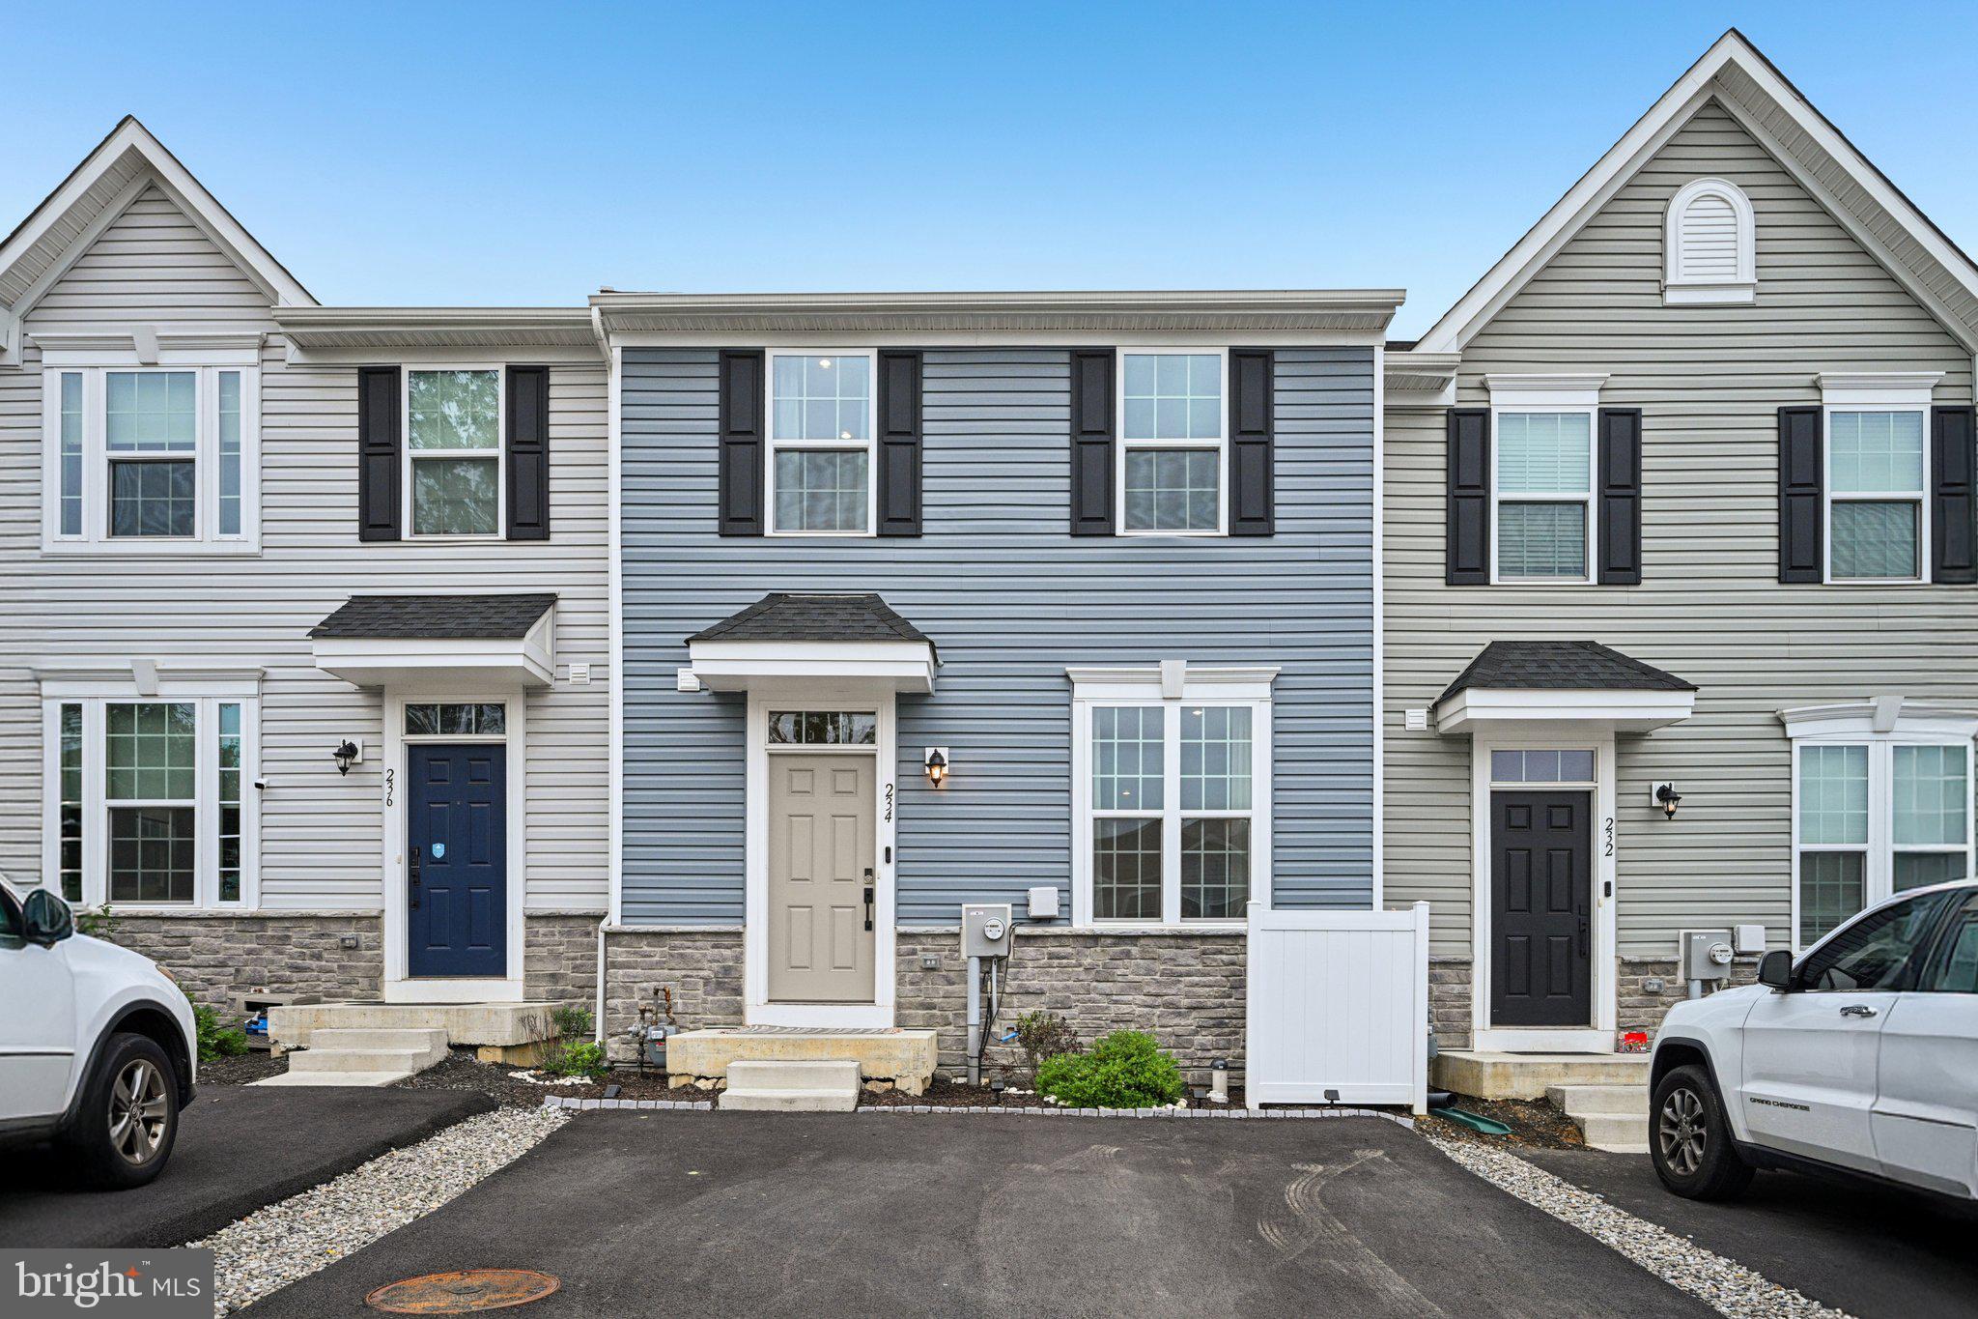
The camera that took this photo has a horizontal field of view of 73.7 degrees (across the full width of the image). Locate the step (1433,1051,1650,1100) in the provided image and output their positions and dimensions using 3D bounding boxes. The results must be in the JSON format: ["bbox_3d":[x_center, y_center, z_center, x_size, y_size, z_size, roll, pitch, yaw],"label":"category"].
[{"bbox_3d":[4.820,3.410,10.850,1.900,0.340,1.080,0,-3,1],"label":"step"}]

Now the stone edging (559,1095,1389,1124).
[{"bbox_3d":[-0.070,3.090,9.000,5.950,0.120,0.250,0,-3,1],"label":"stone edging"}]

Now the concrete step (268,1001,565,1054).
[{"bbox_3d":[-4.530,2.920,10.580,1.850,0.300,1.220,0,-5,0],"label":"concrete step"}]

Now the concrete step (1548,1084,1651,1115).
[{"bbox_3d":[4.650,3.260,9.780,0.900,0.180,0.310,0,-5,0],"label":"concrete step"}]

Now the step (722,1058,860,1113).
[{"bbox_3d":[-1.300,2.845,8.840,0.900,0.270,0.580,0,-5,0],"label":"step"}]

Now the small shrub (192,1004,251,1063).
[{"bbox_3d":[-6.250,2.985,10.550,0.550,0.480,0.500,0,-5,0],"label":"small shrub"}]

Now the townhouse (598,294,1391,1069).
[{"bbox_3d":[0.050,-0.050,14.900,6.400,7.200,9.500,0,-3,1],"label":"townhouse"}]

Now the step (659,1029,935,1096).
[{"bbox_3d":[-1.380,3.040,10.050,1.900,0.420,1.100,0,-3,1],"label":"step"}]

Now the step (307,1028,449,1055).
[{"bbox_3d":[-4.537,2.840,9.830,0.890,0.155,0.310,0,-5,0],"label":"step"}]

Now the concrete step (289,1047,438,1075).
[{"bbox_3d":[-4.730,3.030,9.970,0.950,0.170,0.400,0,-3,1],"label":"concrete step"}]

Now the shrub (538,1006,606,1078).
[{"bbox_3d":[-3.190,2.915,10.050,0.490,0.530,0.460,0,-5,0],"label":"shrub"}]

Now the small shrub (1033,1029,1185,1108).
[{"bbox_3d":[0.880,2.980,9.600,1.080,0.600,0.920,0,-3,1],"label":"small shrub"}]

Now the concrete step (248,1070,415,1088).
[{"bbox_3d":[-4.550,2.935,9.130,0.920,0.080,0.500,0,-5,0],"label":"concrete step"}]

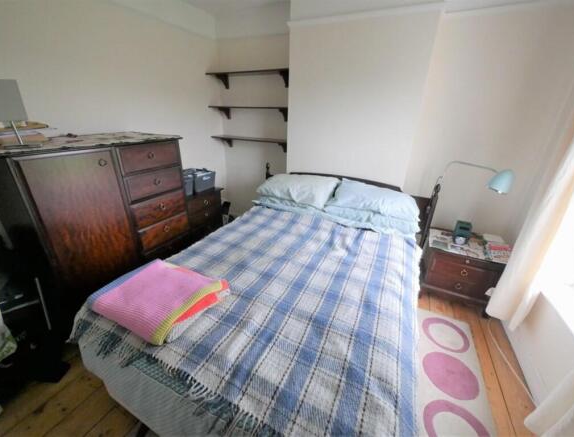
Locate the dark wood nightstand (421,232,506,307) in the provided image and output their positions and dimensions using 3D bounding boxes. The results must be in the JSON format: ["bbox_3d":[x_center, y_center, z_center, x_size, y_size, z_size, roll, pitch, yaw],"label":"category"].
[{"bbox_3d":[1.504,0.443,2.084,0.540,0.505,0.475,14,26,26],"label":"dark wood nightstand"}]

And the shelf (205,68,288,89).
[{"bbox_3d":[-0.413,-1.543,2.629,1.095,0.130,0.205,14,26,26],"label":"shelf"}]

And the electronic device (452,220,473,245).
[{"bbox_3d":[1.452,0.128,1.944,0.105,0.180,0.095,14,26,26],"label":"electronic device"}]

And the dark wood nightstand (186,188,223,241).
[{"bbox_3d":[-1.021,0.041,2.577,0.480,0.715,0.500,14,26,26],"label":"dark wood nightstand"}]

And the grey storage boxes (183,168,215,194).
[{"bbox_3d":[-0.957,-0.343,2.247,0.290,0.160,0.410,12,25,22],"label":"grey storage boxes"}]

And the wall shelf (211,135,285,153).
[{"bbox_3d":[-0.433,-0.905,2.899,1.095,0.135,0.205,14,26,26],"label":"wall shelf"}]

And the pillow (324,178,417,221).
[{"bbox_3d":[0.752,-0.167,2.018,0.720,0.195,0.390,14,26,26],"label":"pillow"}]

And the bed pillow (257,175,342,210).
[{"bbox_3d":[0.091,-0.311,2.355,0.770,0.200,0.390,14,26,26],"label":"bed pillow"}]

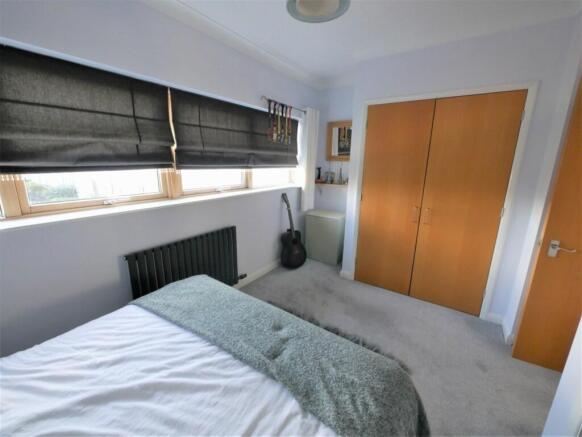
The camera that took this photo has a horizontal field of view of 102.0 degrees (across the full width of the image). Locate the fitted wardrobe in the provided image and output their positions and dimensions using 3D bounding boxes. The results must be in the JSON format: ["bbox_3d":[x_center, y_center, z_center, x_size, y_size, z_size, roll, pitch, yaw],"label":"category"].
[{"bbox_3d":[1.479,-0.165,2.595,1.240,2.000,0.600,10,17,36],"label":"fitted wardrobe"}]

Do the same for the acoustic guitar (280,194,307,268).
[{"bbox_3d":[-0.002,0.177,3.252,0.125,1.030,0.400,-10,0,41],"label":"acoustic guitar"}]

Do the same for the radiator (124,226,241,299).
[{"bbox_3d":[-0.927,0.496,2.237,0.080,0.640,1.040,10,17,36],"label":"radiator"}]

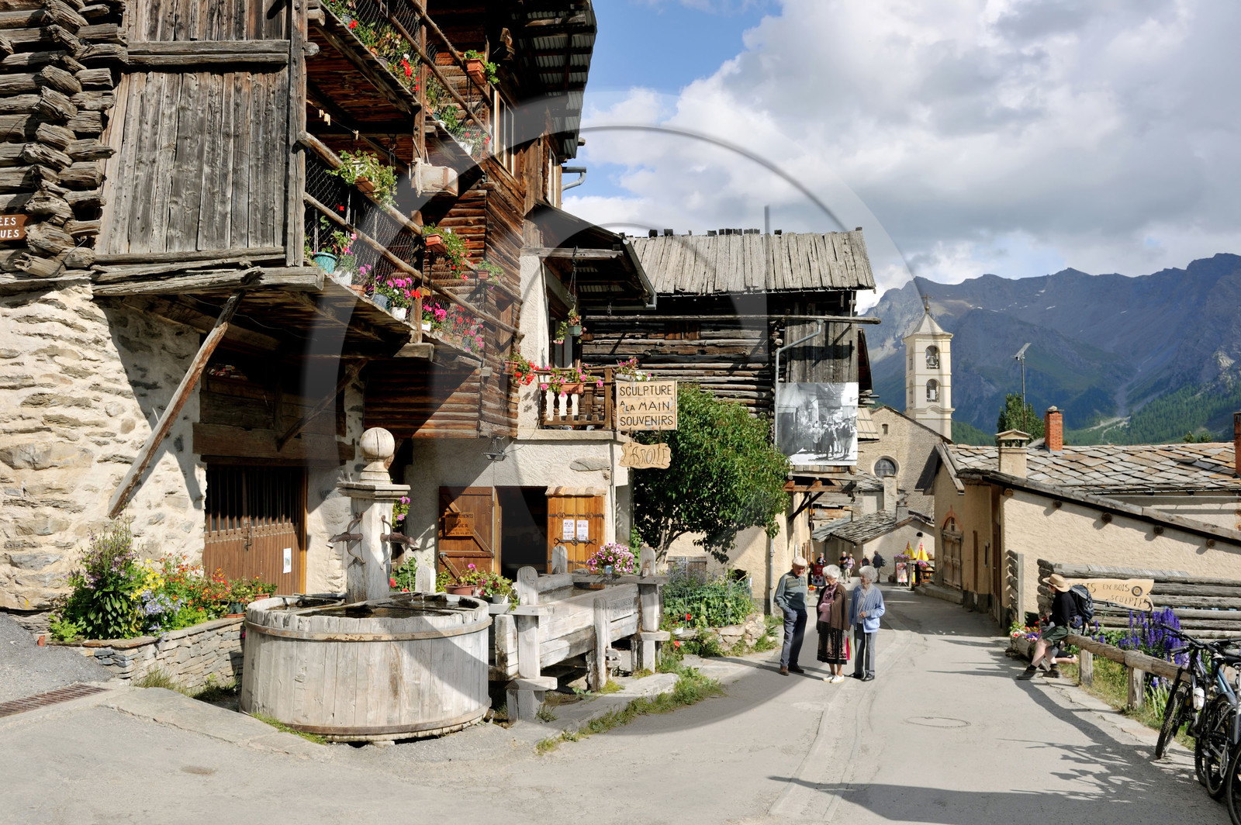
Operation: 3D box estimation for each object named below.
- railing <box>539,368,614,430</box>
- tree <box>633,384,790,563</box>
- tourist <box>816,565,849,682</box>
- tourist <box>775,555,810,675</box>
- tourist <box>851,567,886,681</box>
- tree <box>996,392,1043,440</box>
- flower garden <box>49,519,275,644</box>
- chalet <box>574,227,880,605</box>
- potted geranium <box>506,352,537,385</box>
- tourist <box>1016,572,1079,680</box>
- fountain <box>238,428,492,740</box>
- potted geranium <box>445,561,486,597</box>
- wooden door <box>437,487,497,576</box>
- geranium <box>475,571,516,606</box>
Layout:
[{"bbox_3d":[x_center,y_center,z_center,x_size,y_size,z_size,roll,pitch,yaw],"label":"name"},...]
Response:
[{"bbox_3d":[-0.674,-0.210,16.500,1.160,0.950,0.160,0,-3,-4],"label":"railing"},{"bbox_3d":[1.462,1.310,17.600,2.600,3.600,2.400,0,-4,0],"label":"tree"},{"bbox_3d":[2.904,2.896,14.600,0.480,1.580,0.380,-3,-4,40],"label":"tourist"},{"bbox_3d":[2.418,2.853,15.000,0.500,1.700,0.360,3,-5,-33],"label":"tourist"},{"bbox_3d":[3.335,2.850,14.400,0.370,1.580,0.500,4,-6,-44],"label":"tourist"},{"bbox_3d":[14.236,1.553,38.000,2.500,5.200,2.500,0,-3,0],"label":"tree"},{"bbox_3d":[-4.527,1.616,10.929,1.050,1.100,3.100,0,-3,7],"label":"flower garden"},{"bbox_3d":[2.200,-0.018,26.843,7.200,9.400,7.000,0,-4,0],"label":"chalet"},{"bbox_3d":[-1.290,-0.572,14.000,0.420,0.430,0.360,2,-5,-30],"label":"potted geranium"},{"bbox_3d":[5.840,2.909,14.500,0.870,1.430,0.500,0,-3,2],"label":"tourist"},{"bbox_3d":[-2.551,1.583,10.700,2.500,2.840,2.500,0,-4,0],"label":"fountain"},{"bbox_3d":[-1.555,1.686,10.700,0.370,0.380,0.330,-1,-3,24],"label":"potted geranium"},{"bbox_3d":[-2.095,1.882,14.600,0.800,1.740,0.070,0,-4,0],"label":"wooden door"},{"bbox_3d":[-1.225,1.730,10.500,0.380,0.360,0.360,0,-3,0],"label":"geranium"}]

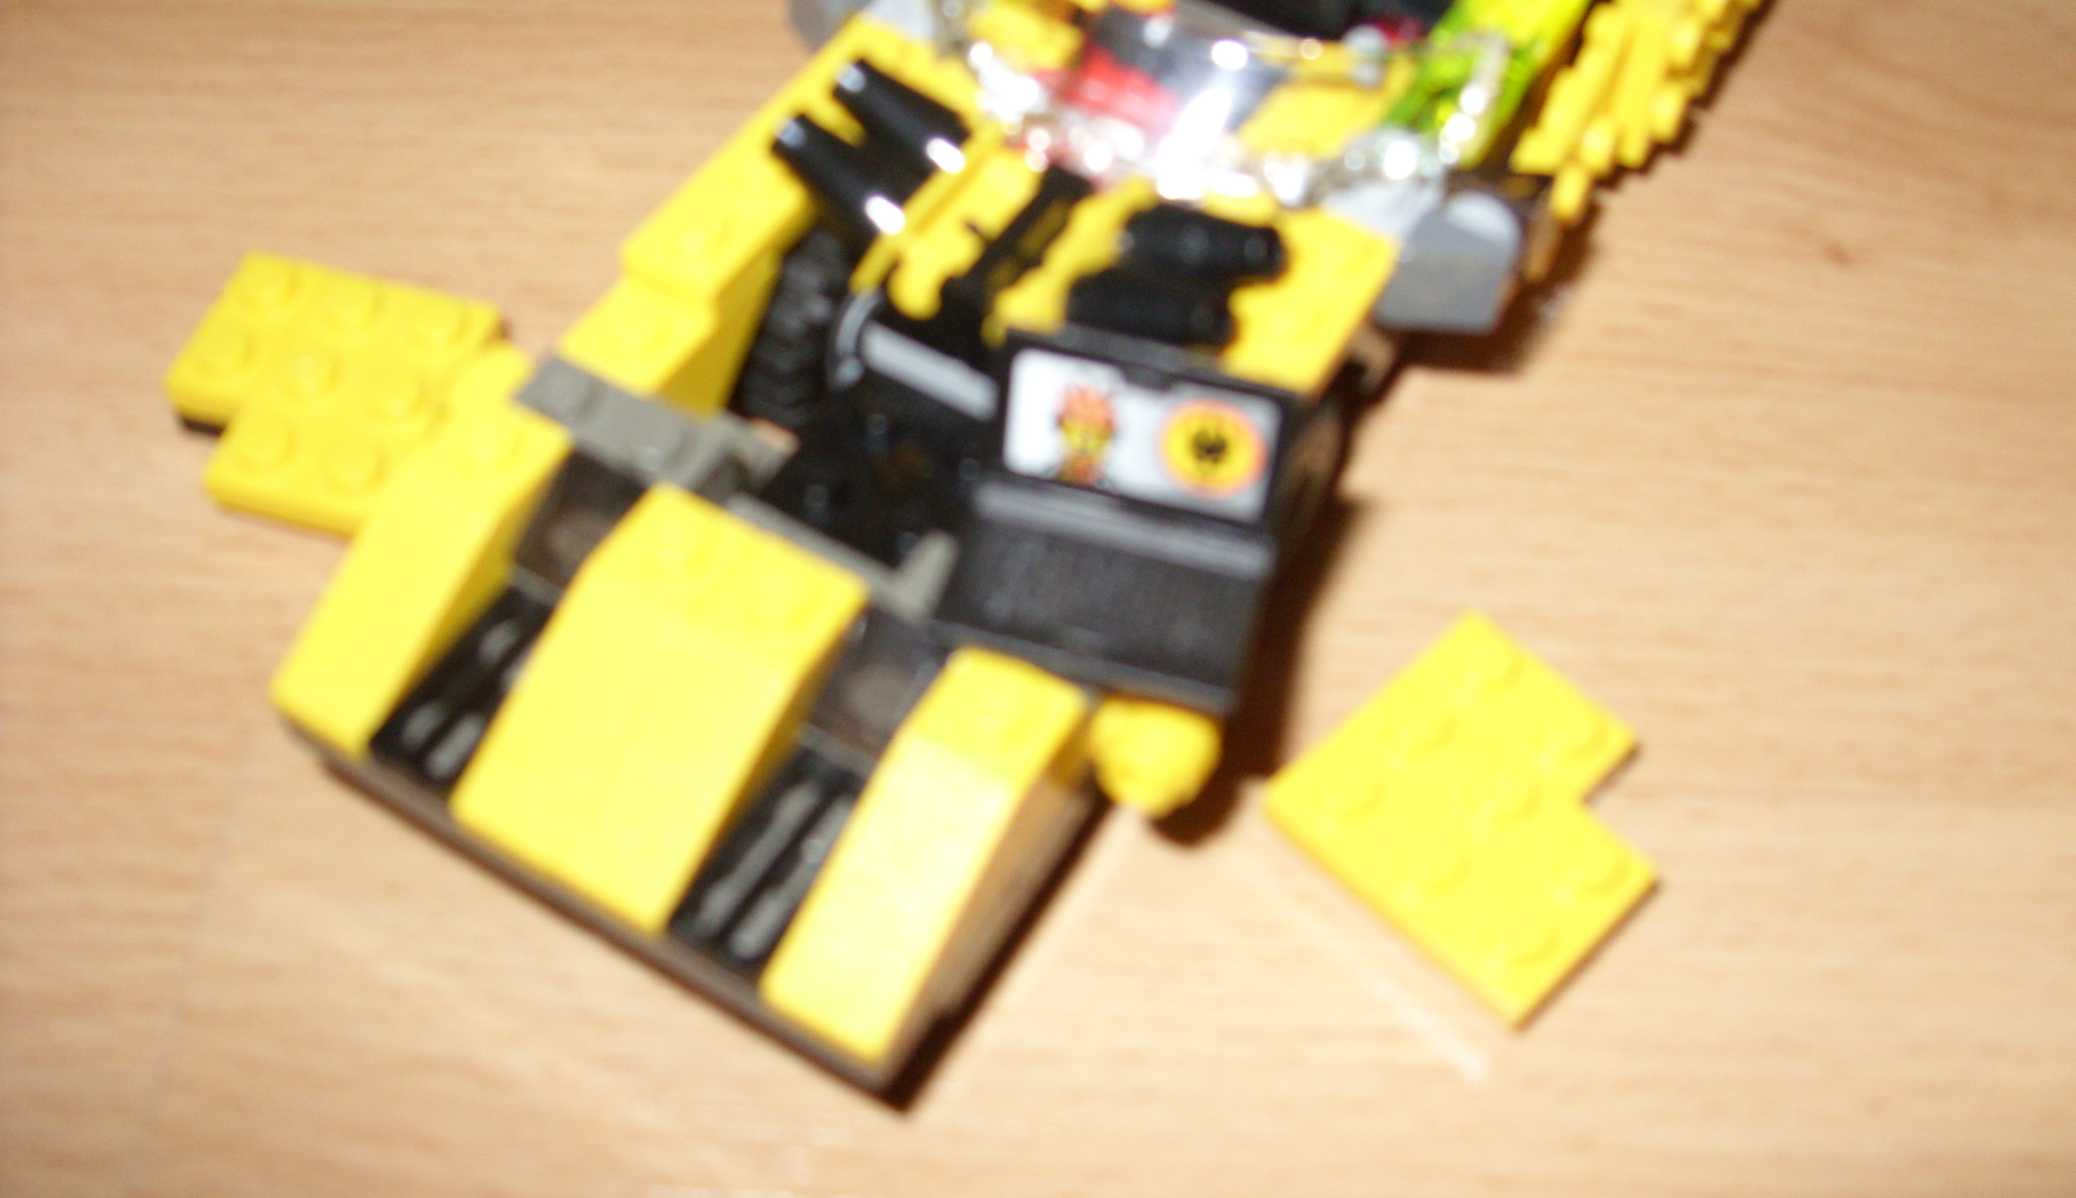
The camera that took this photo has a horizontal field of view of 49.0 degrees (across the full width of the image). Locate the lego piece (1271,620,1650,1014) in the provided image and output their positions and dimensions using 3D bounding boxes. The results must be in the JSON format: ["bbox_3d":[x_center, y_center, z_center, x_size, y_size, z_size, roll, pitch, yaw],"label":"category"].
[{"bbox_3d":[0.034,0.016,0.172,0.024,0.005,0.024,-38,64,-23],"label":"lego piece"}]

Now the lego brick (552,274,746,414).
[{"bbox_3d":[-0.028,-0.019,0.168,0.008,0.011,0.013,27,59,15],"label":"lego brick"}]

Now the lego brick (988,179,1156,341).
[{"bbox_3d":[0.003,-0.025,0.167,0.007,0.005,0.019,27,59,15],"label":"lego brick"}]

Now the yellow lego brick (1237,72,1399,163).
[{"bbox_3d":[0.022,-0.037,0.179,0.008,0.005,0.009,27,60,17],"label":"yellow lego brick"}]

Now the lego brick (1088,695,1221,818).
[{"bbox_3d":[0.008,0.010,0.150,0.009,0.009,0.009,27,59,15],"label":"lego brick"}]

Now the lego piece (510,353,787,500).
[{"bbox_3d":[-0.028,-0.011,0.160,0.018,0.005,0.007,27,59,15],"label":"lego piece"}]

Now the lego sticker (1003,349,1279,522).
[{"bbox_3d":[0.006,-0.010,0.143,0.020,0.008,0.001,15,13,35],"label":"lego sticker"}]

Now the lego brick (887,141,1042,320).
[{"bbox_3d":[-0.006,-0.025,0.169,0.004,0.007,0.018,38,61,-2],"label":"lego brick"}]

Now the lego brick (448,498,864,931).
[{"bbox_3d":[-0.024,0.006,0.147,0.016,0.011,0.024,27,59,15],"label":"lego brick"}]

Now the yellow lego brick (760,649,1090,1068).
[{"bbox_3d":[-0.007,0.015,0.140,0.008,0.011,0.024,27,60,17],"label":"yellow lego brick"}]

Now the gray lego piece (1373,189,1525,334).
[{"bbox_3d":[0.032,-0.025,0.173,0.008,0.008,0.009,27,60,17],"label":"gray lego piece"}]

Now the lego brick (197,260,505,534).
[{"bbox_3d":[-0.062,-0.018,0.195,0.024,0.005,0.024,13,57,9],"label":"lego brick"}]

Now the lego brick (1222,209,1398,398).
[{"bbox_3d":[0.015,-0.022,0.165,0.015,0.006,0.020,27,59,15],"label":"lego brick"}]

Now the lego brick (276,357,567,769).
[{"bbox_3d":[-0.041,-0.003,0.153,0.008,0.011,0.025,27,59,15],"label":"lego brick"}]

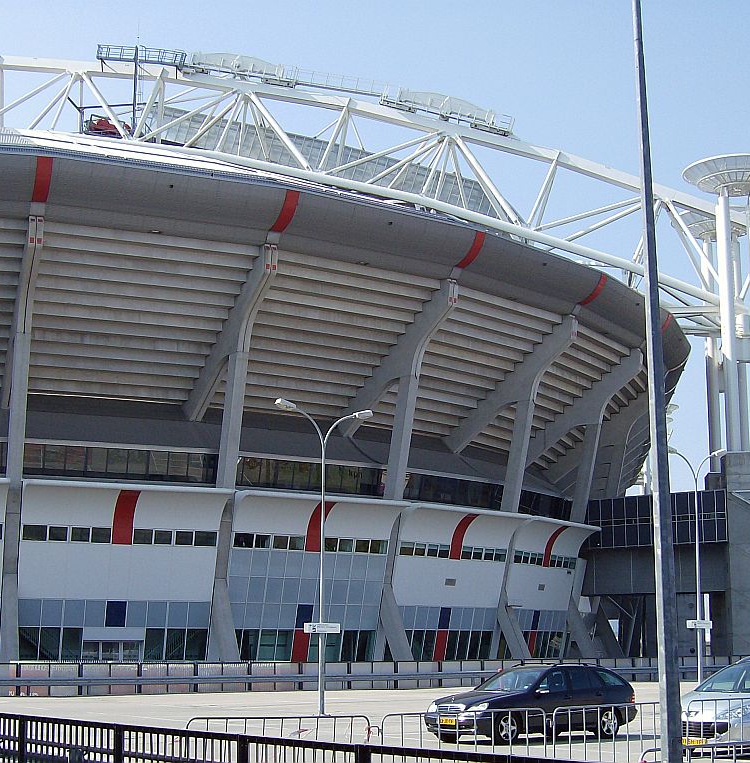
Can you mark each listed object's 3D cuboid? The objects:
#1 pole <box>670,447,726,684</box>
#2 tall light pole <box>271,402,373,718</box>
[{"bbox_3d":[10.191,5.829,42.800,2.950,7.850,0.400,7,-12,-34],"label":"pole"},{"bbox_3d":[-1.300,4.409,34.317,2.950,7.850,0.400,7,-12,-34],"label":"tall light pole"}]

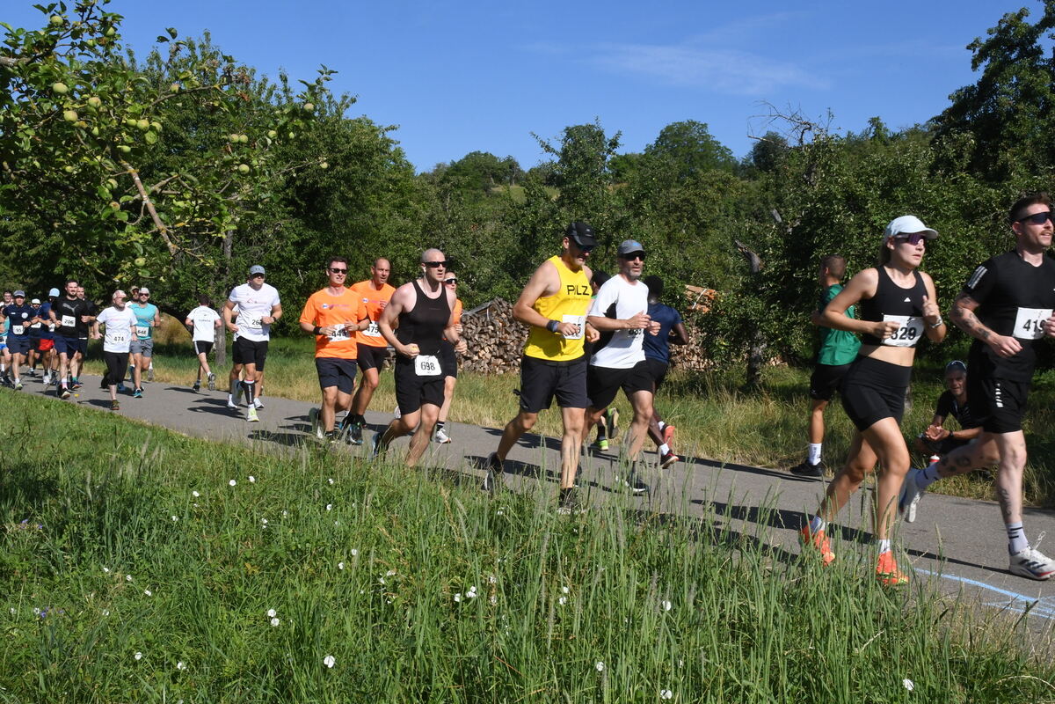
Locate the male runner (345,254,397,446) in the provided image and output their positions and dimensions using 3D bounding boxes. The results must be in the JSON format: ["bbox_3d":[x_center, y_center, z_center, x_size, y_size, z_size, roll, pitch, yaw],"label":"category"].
[{"bbox_3d":[-1.534,-0.013,11.050,0.580,1.802,0.700,0,1,-30],"label":"male runner"}]

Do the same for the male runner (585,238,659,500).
[{"bbox_3d":[0.647,0.099,8.050,0.530,1.777,0.760,0,1,-35],"label":"male runner"}]

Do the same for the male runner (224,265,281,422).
[{"bbox_3d":[-3.209,-0.098,13.350,0.650,1.830,0.700,0,1,-26],"label":"male runner"}]

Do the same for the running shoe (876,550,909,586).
[{"bbox_3d":[1.652,0.986,5.180,0.098,0.125,0.265,1,1,-7],"label":"running shoe"}]

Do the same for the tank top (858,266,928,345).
[{"bbox_3d":[1.666,-0.208,5.200,0.310,0.355,0.220,0,1,-20],"label":"tank top"}]

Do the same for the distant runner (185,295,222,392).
[{"bbox_3d":[-5.726,-0.155,20.200,0.570,1.710,0.680,0,1,-26],"label":"distant runner"}]

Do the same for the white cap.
[{"bbox_3d":[1.680,-0.541,5.010,0.175,0.125,0.265,0,1,-41],"label":"white cap"}]

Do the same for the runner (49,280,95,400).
[{"bbox_3d":[-6.901,-0.180,17.300,0.630,1.790,0.700,0,1,-26],"label":"runner"}]

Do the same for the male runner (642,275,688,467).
[{"bbox_3d":[1.092,0.171,10.100,0.530,1.686,0.800,0,1,-31],"label":"male runner"}]

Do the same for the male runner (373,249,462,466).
[{"bbox_3d":[-0.842,0.090,8.650,0.600,1.760,0.720,0,1,-33],"label":"male runner"}]

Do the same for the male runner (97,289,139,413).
[{"bbox_3d":[-5.658,-0.018,15.700,0.560,1.643,0.680,0,1,-28],"label":"male runner"}]

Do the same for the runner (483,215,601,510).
[{"bbox_3d":[0.134,0.093,7.100,0.560,1.786,0.750,0,1,-35],"label":"runner"}]

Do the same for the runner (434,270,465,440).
[{"bbox_3d":[-0.868,0.062,11.450,0.500,1.718,0.850,0,1,-30],"label":"runner"}]

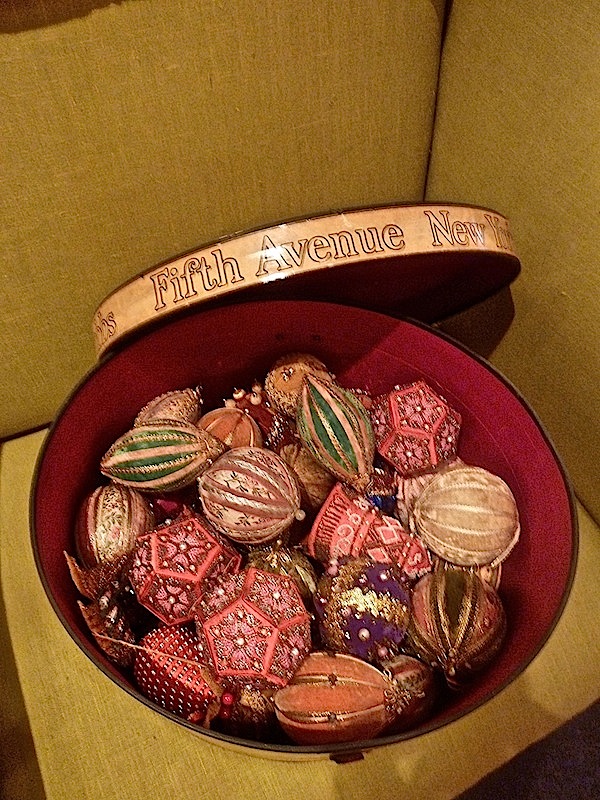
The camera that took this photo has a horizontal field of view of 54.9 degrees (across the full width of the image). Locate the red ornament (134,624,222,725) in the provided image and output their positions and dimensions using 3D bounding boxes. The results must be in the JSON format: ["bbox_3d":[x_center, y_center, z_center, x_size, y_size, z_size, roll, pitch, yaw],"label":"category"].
[{"bbox_3d":[-0.075,0.174,0.363,0.063,0.072,0.063,-40,14,0],"label":"red ornament"}]

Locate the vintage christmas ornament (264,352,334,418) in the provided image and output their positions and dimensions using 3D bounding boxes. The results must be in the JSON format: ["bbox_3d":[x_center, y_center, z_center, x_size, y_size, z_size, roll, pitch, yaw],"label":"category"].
[{"bbox_3d":[0.000,-0.012,0.518,0.062,0.062,0.062,-4,55,0],"label":"vintage christmas ornament"}]

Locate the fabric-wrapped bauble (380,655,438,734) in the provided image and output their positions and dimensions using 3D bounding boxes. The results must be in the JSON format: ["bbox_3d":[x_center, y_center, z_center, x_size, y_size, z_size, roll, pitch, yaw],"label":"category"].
[{"bbox_3d":[0.064,0.187,0.369,0.051,0.055,0.051,-2,55,2],"label":"fabric-wrapped bauble"}]

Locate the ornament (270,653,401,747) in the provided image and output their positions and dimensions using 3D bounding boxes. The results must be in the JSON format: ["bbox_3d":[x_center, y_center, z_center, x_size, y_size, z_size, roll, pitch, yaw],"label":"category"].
[{"bbox_3d":[0.022,0.182,0.353,0.079,0.056,0.056,-6,62,-5],"label":"ornament"}]

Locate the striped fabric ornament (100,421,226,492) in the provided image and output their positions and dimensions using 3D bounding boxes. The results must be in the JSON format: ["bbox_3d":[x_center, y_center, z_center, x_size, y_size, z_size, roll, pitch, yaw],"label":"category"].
[{"bbox_3d":[-0.108,0.045,0.459,0.102,0.053,0.053,-11,87,-4],"label":"striped fabric ornament"}]

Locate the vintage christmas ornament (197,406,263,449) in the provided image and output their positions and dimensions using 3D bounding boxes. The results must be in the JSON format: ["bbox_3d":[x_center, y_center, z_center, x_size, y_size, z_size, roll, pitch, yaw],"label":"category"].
[{"bbox_3d":[-0.058,0.038,0.491,0.058,0.058,0.072,11,83,-6],"label":"vintage christmas ornament"}]

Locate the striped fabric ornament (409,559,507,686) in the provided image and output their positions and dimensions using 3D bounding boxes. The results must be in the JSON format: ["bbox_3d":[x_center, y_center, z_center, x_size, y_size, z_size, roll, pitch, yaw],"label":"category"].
[{"bbox_3d":[0.105,0.151,0.388,0.067,0.067,0.084,0,65,0],"label":"striped fabric ornament"}]

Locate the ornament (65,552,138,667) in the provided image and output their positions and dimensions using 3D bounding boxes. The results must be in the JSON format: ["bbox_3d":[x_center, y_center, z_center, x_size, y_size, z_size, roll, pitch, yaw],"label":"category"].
[{"bbox_3d":[-0.131,0.140,0.383,0.060,0.070,0.060,2,48,0],"label":"ornament"}]

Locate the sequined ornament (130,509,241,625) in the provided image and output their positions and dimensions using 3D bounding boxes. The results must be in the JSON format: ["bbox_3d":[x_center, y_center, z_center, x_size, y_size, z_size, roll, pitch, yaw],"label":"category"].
[{"bbox_3d":[-0.080,0.116,0.402,0.076,0.076,0.076,2,48,0],"label":"sequined ornament"}]

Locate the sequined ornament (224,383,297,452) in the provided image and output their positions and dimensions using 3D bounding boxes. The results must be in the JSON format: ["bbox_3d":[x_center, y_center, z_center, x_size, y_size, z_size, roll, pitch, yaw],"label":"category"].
[{"bbox_3d":[-0.035,0.021,0.504,0.065,0.068,0.062,-11,55,-4],"label":"sequined ornament"}]

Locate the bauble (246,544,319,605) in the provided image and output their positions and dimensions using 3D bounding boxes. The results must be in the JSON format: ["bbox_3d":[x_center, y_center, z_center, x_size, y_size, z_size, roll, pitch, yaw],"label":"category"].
[{"bbox_3d":[-0.016,0.143,0.437,0.062,0.065,0.062,-2,55,2],"label":"bauble"}]

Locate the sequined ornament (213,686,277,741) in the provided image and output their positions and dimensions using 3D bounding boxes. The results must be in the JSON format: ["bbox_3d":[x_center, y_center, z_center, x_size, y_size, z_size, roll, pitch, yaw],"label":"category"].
[{"bbox_3d":[-0.036,0.201,0.372,0.053,0.057,0.053,-2,55,2],"label":"sequined ornament"}]

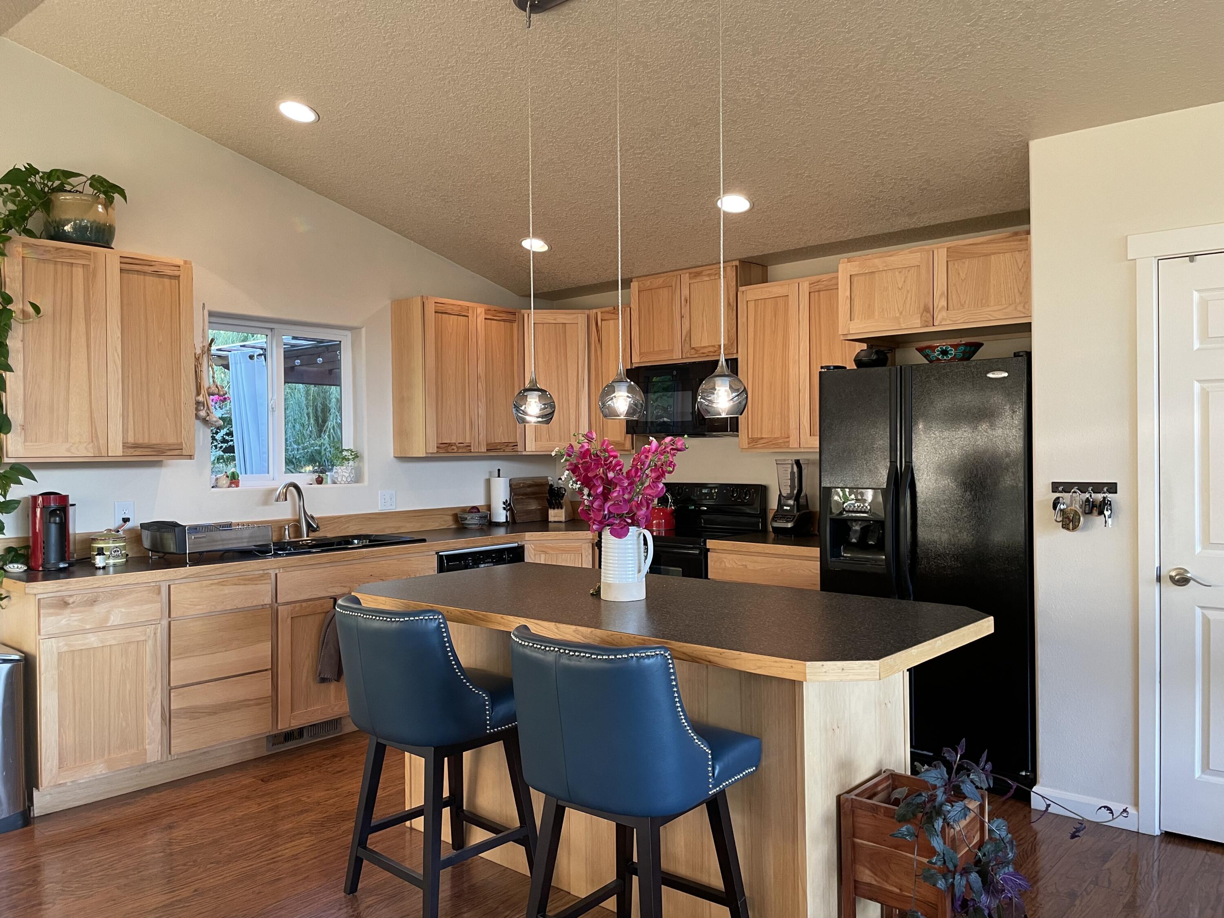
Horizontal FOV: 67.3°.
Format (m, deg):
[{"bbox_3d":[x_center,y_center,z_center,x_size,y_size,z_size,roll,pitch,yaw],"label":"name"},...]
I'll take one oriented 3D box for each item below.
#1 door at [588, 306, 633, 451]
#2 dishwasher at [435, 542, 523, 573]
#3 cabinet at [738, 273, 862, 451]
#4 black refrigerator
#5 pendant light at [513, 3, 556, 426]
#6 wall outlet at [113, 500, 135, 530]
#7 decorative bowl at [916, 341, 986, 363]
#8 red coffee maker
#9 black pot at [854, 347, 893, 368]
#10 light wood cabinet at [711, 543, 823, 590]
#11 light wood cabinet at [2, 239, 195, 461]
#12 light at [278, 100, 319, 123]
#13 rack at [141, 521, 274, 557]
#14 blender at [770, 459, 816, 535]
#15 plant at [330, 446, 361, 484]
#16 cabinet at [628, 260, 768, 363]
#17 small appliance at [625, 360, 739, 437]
[{"bbox_3d":[0.005,-0.483,5.657,0.300,0.875,0.030,0,1,41],"label":"door"},{"bbox_3d":[-0.924,0.902,5.276,0.600,0.850,0.610,0,1,41],"label":"dishwasher"},{"bbox_3d":[1.077,-0.491,4.894,0.754,0.905,0.320,0,1,42],"label":"cabinet"},{"bbox_3d":[1.519,0.456,4.112,0.890,1.760,0.840,0,1,42],"label":"black refrigerator"},{"bbox_3d":[-0.274,-0.837,3.160,0.148,1.441,0.148,-1,1,0],"label":"pendant light"},{"bbox_3d":[-2.283,0.264,4.308,0.012,0.128,0.088,0,1,42],"label":"wall outlet"},{"bbox_3d":[1.511,-0.463,4.112,0.315,0.120,0.315,-1,1,0],"label":"decorative bowl"},{"bbox_3d":[-2.361,0.297,3.868,0.250,0.320,0.145,0,1,41],"label":"red coffee maker"},{"bbox_3d":[1.197,-0.461,4.180,0.180,0.115,0.160,0,1,42],"label":"black pot"},{"bbox_3d":[0.997,0.897,4.803,0.740,0.874,0.620,0,1,42],"label":"light wood cabinet"},{"bbox_3d":[-2.283,-0.445,4.046,0.317,0.905,0.752,0,1,42],"label":"light wood cabinet"},{"bbox_3d":[-1.410,-1.573,4.143,0.180,0.030,0.180,0,-14,41],"label":"light"},{"bbox_3d":[-1.887,0.376,4.272,0.410,0.160,0.440,0,1,42],"label":"rack"},{"bbox_3d":[0.995,0.210,5.019,0.225,0.410,0.185,-1,1,-40],"label":"blender"},{"bbox_3d":[-1.506,0.035,5.197,0.160,0.205,0.170,0,1,41],"label":"plant"},{"bbox_3d":[0.508,-0.824,5.395,0.760,0.533,0.320,0,1,42],"label":"cabinet"},{"bbox_3d":[0.491,-0.353,5.375,0.760,0.404,0.385,0,1,42],"label":"small appliance"}]

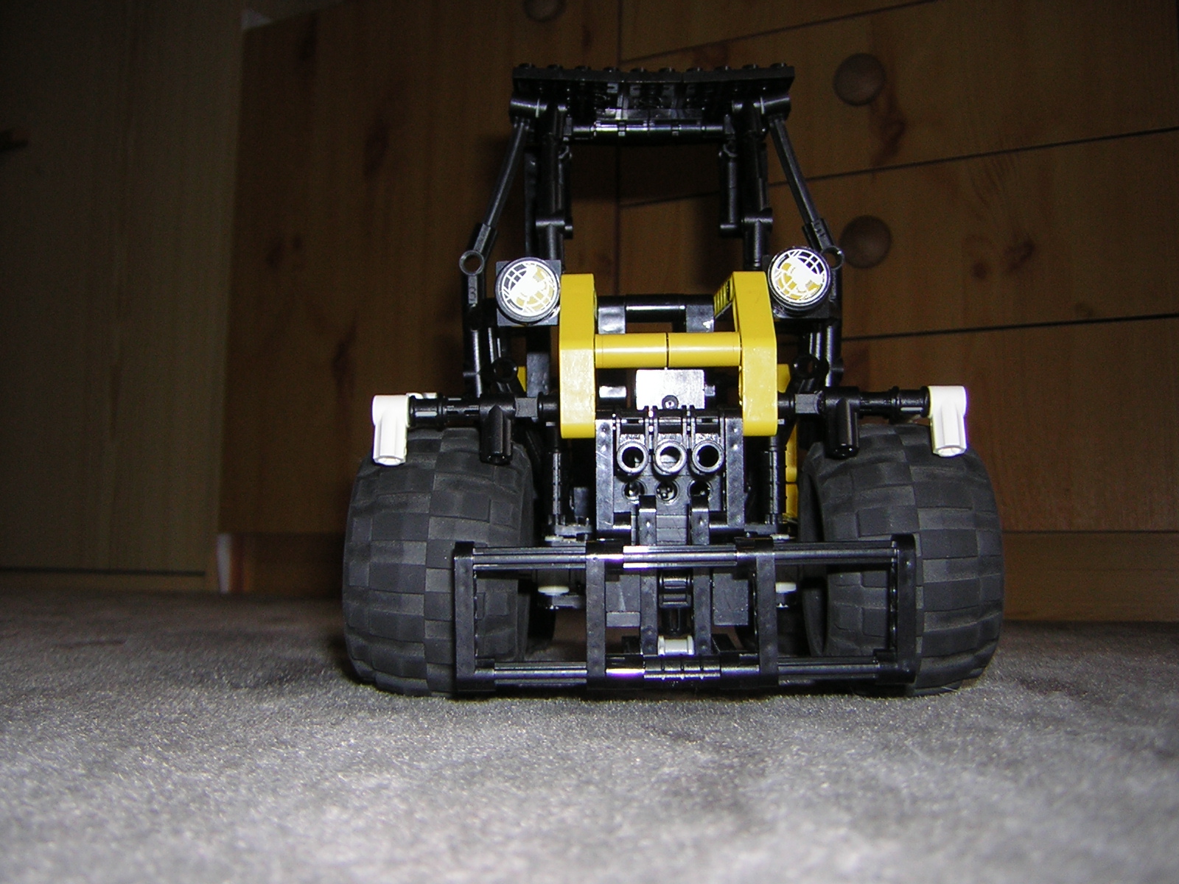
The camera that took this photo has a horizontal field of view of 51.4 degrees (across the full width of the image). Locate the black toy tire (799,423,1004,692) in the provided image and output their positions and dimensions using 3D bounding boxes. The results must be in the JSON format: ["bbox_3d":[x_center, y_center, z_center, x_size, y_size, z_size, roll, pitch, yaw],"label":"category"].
[{"bbox_3d":[0.077,0.029,0.311,0.042,0.068,0.068,-3,-5,3],"label":"black toy tire"}]

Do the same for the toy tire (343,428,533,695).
[{"bbox_3d":[-0.037,0.030,0.311,0.042,0.068,0.068,2,-5,1],"label":"toy tire"}]

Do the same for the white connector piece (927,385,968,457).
[{"bbox_3d":[0.082,-0.005,0.279,0.008,0.016,0.008,-2,-21,-1],"label":"white connector piece"}]

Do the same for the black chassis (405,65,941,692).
[{"bbox_3d":[0.020,-0.021,0.384,0.115,0.168,0.262,-1,-5,1],"label":"black chassis"}]

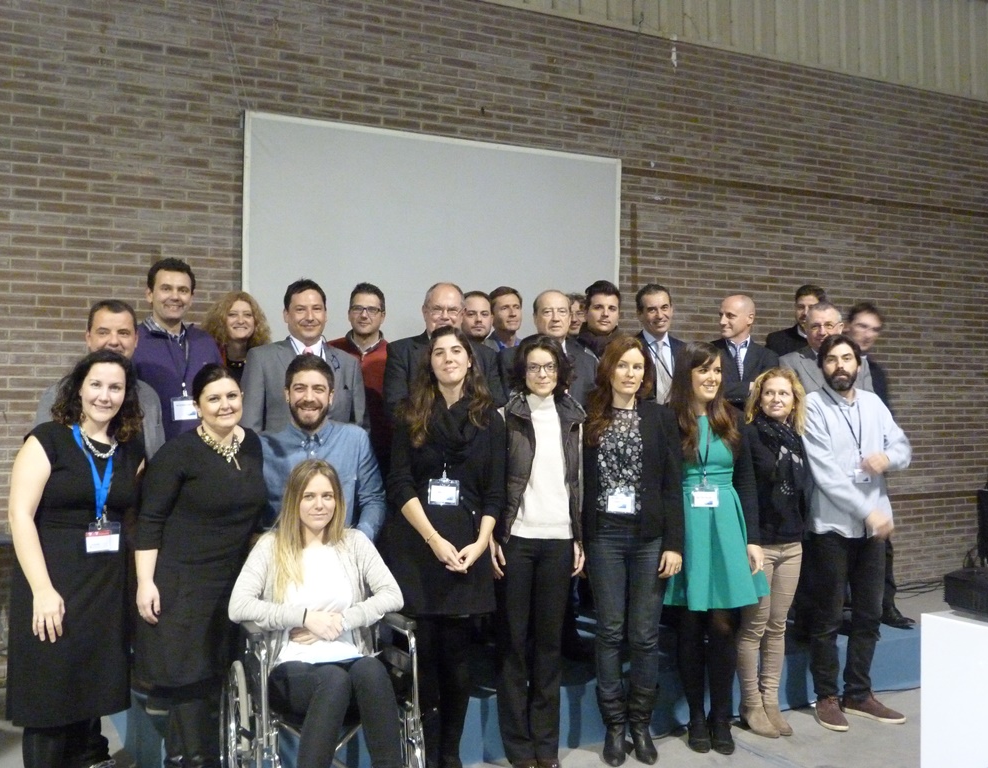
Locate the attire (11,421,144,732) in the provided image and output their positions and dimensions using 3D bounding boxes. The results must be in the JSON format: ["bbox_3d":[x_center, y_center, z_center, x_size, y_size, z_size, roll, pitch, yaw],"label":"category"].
[{"bbox_3d":[-1.361,0.596,3.360,0.420,0.950,0.310,0,-1,-28],"label":"attire"}]

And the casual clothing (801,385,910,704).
[{"bbox_3d":[1.648,0.700,4.720,0.460,1.420,0.380,0,-1,-12],"label":"casual clothing"}]

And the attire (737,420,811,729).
[{"bbox_3d":[1.245,0.838,4.580,0.380,1.420,0.310,0,-1,-13],"label":"attire"}]

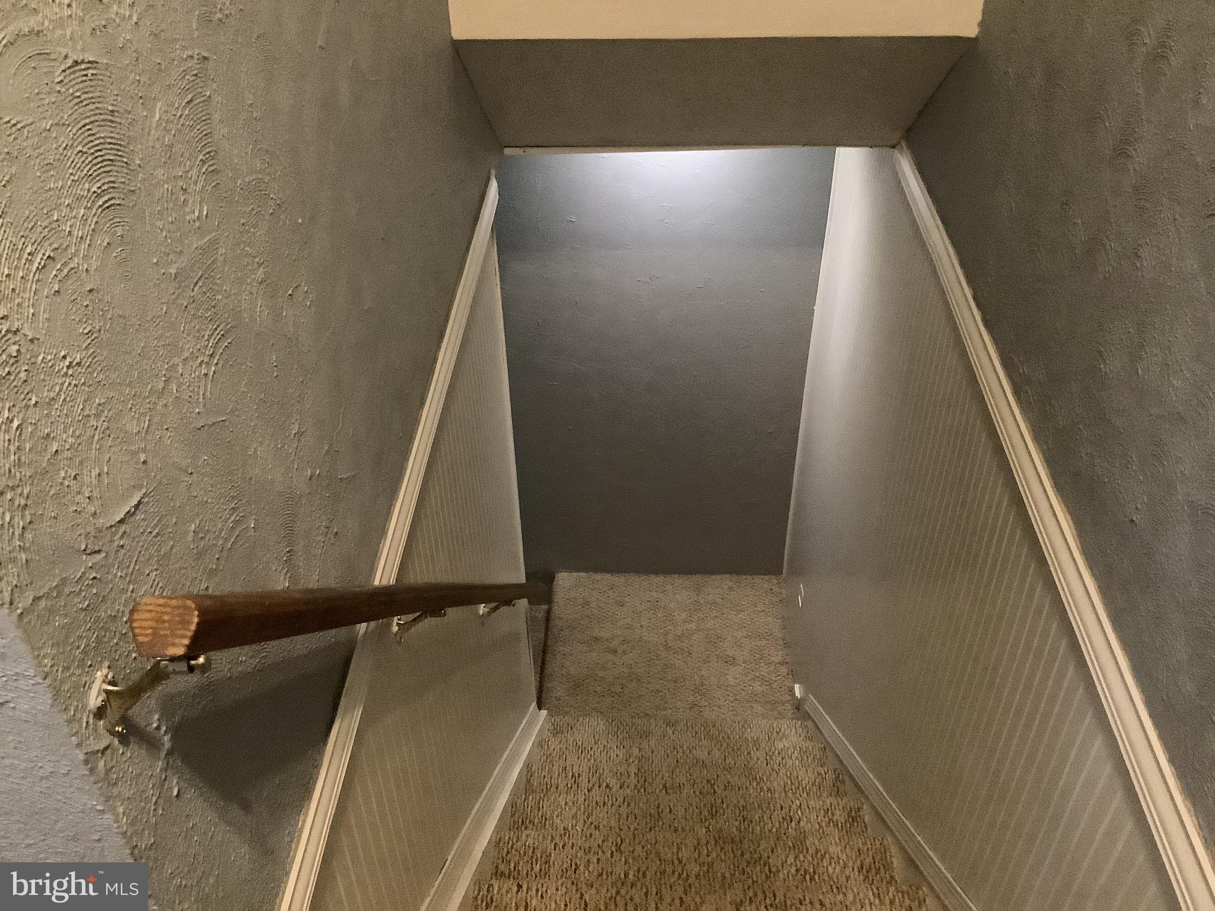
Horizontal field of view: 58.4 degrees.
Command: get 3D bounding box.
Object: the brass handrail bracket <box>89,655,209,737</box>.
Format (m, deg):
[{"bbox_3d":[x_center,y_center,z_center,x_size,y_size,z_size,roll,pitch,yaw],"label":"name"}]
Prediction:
[{"bbox_3d":[-0.300,0.157,0.721,0.080,0.082,0.050,1,39,2],"label":"brass handrail bracket"}]

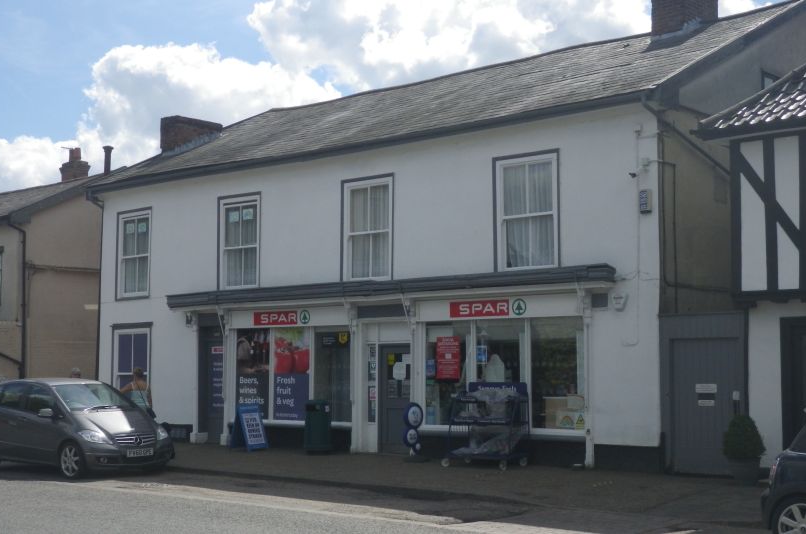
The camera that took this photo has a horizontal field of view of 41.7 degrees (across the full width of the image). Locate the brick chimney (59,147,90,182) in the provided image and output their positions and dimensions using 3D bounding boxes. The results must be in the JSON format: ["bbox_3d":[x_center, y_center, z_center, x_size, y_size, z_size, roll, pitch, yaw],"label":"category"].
[{"bbox_3d":[-9.420,-2.944,30.380,0.660,1.060,0.620,-5,-8,41],"label":"brick chimney"}]

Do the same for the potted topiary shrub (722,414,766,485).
[{"bbox_3d":[4.988,2.627,15.452,0.640,1.040,0.640,-5,-7,38],"label":"potted topiary shrub"}]

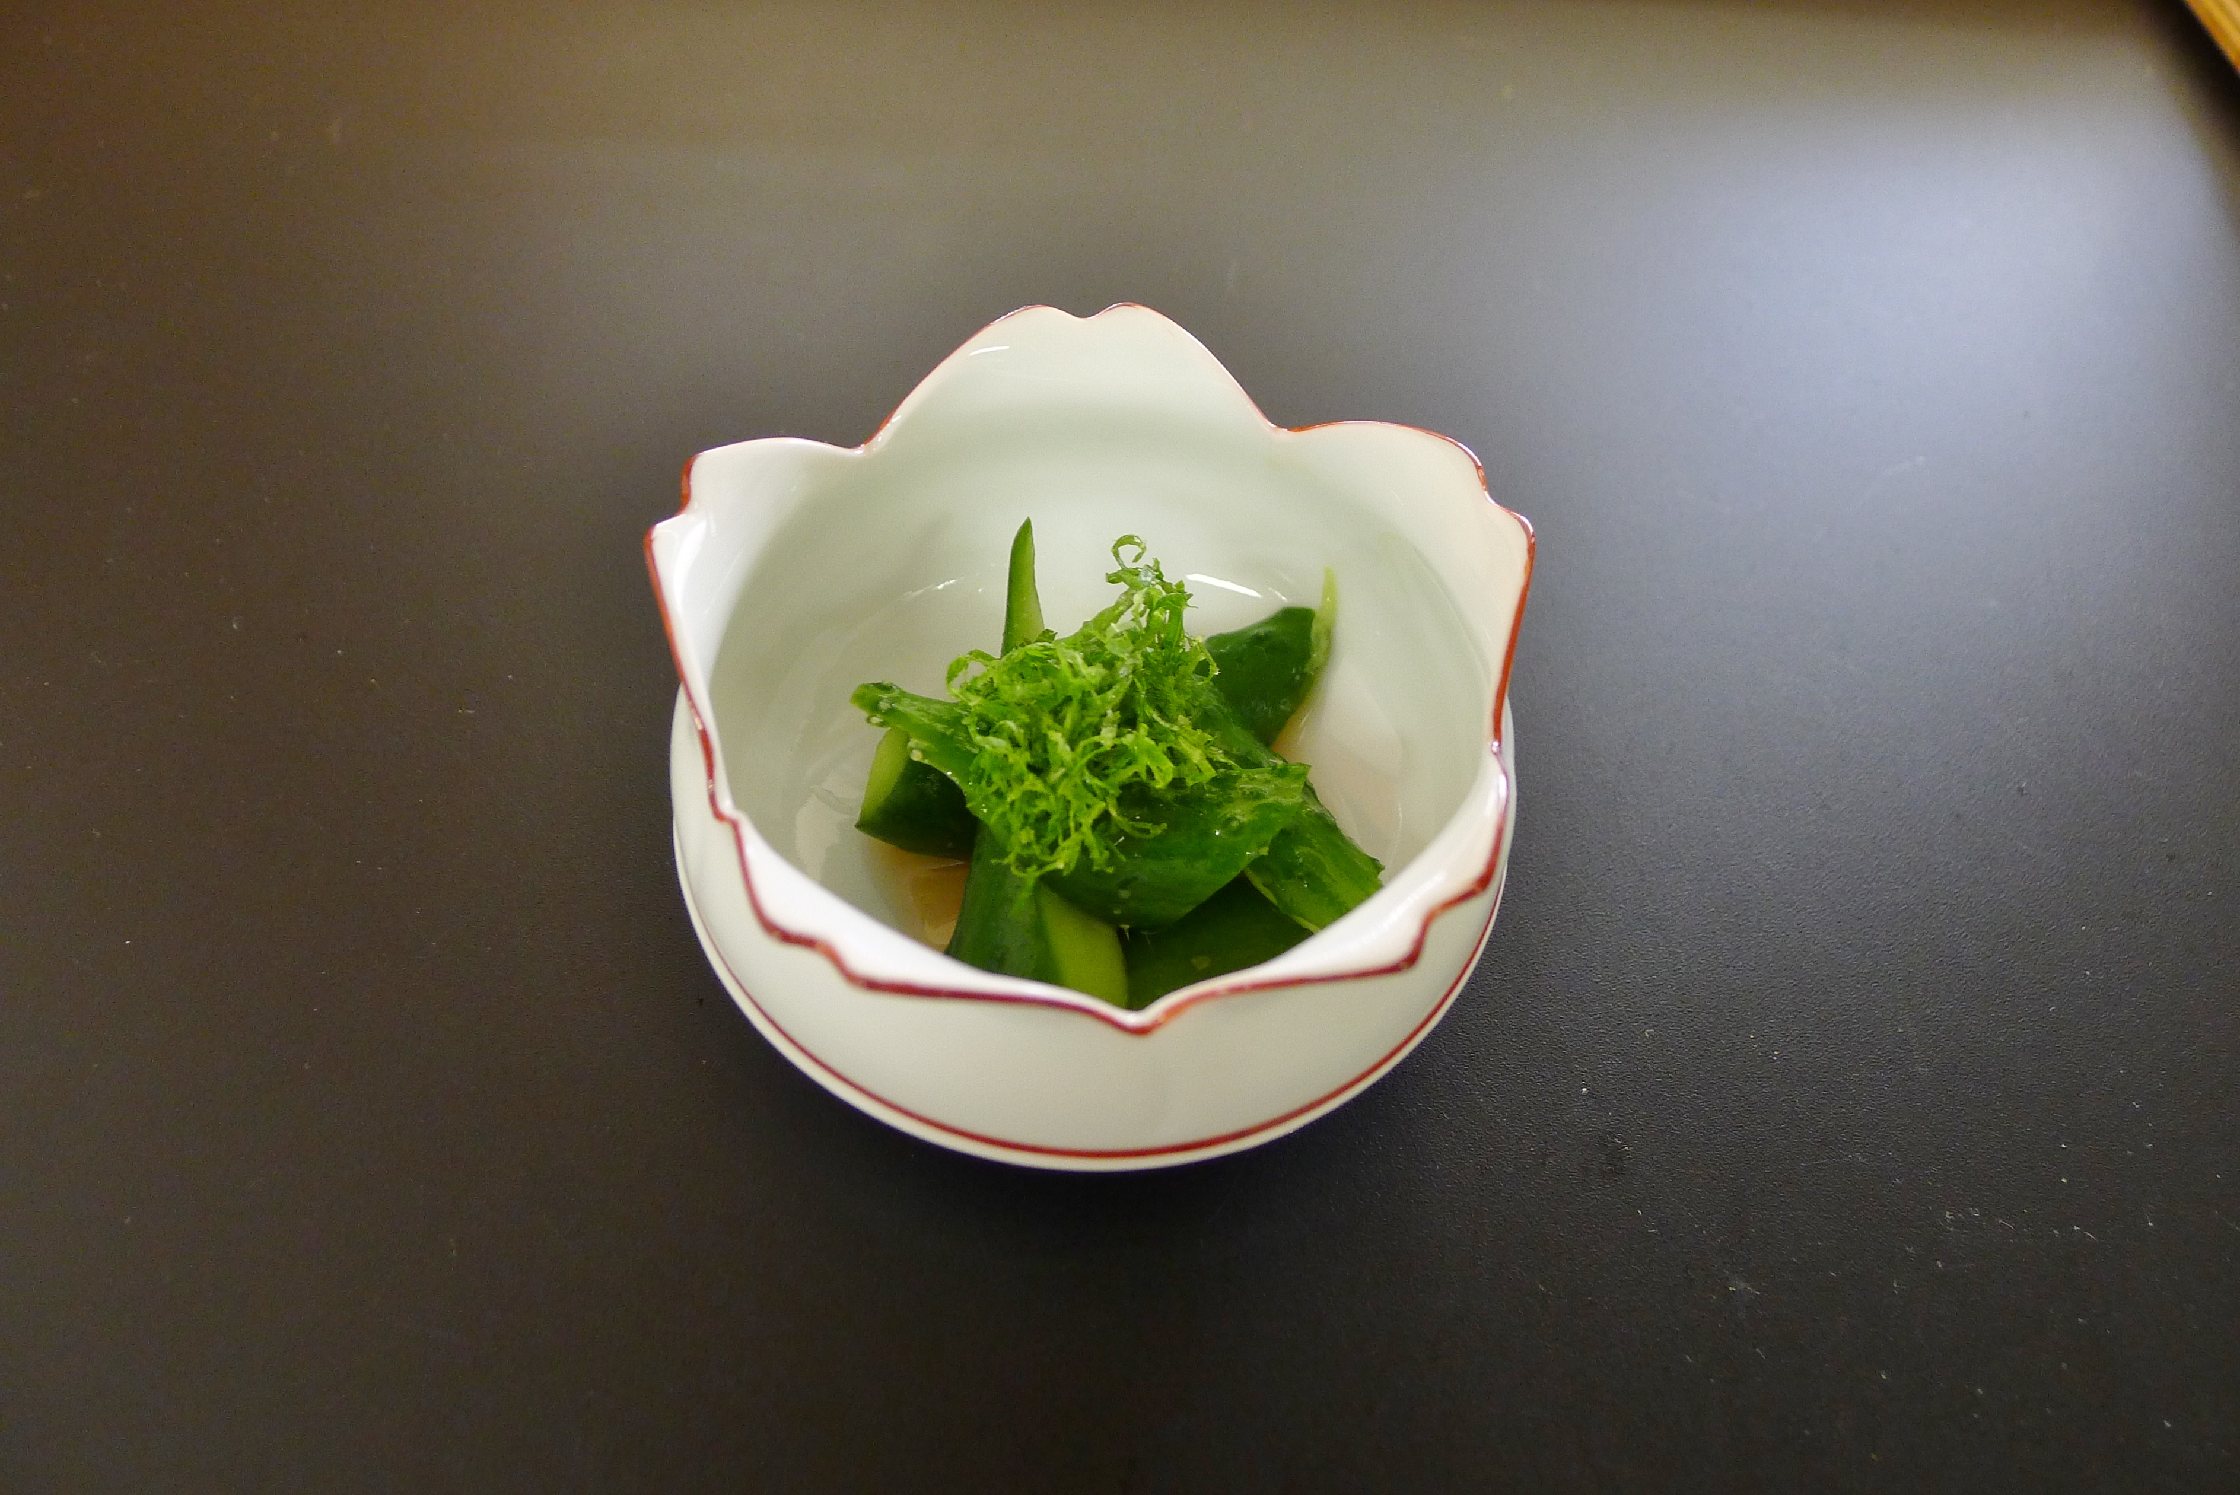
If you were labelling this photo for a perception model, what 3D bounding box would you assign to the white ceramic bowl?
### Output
[{"bbox_3d":[-0.003,-0.002,0.215,0.123,0.060,0.123,1,56,-2],"label":"white ceramic bowl"}]

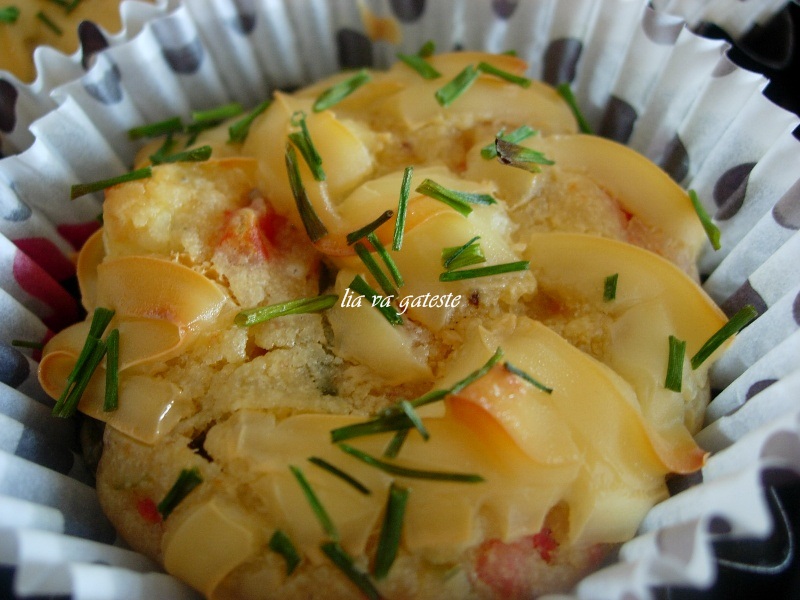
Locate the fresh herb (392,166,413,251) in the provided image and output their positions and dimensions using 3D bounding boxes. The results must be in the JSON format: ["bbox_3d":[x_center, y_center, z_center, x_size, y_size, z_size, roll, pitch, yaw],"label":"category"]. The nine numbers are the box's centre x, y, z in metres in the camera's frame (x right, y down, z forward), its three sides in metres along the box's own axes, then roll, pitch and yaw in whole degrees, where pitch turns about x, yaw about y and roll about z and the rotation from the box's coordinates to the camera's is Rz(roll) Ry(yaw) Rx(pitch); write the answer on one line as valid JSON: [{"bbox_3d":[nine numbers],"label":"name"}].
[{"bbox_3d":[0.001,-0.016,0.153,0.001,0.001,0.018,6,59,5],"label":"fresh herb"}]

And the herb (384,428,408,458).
[{"bbox_3d":[0.000,0.020,0.124,0.002,0.001,0.005,23,57,19],"label":"herb"}]

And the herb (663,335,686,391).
[{"bbox_3d":[0.036,0.008,0.116,0.002,0.001,0.008,23,57,-10],"label":"herb"}]

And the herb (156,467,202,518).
[{"bbox_3d":[-0.027,0.024,0.108,0.002,0.001,0.006,33,73,20],"label":"herb"}]

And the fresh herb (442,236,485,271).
[{"bbox_3d":[0.009,-0.006,0.124,0.006,0.002,0.004,-12,58,-7],"label":"fresh herb"}]

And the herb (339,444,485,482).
[{"bbox_3d":[0.001,0.020,0.107,0.018,0.001,0.002,12,66,6],"label":"herb"}]

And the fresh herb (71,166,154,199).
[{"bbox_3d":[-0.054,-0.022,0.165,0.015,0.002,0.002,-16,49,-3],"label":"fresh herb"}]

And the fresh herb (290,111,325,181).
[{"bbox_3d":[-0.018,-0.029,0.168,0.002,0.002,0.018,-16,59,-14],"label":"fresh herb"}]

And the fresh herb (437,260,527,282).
[{"bbox_3d":[0.012,-0.004,0.123,0.013,0.001,0.001,-10,62,-7],"label":"fresh herb"}]

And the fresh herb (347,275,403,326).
[{"bbox_3d":[-0.003,0.000,0.120,0.002,0.001,0.008,-41,74,-14],"label":"fresh herb"}]

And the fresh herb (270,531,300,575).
[{"bbox_3d":[-0.013,0.029,0.102,0.002,0.001,0.005,-25,65,-6],"label":"fresh herb"}]

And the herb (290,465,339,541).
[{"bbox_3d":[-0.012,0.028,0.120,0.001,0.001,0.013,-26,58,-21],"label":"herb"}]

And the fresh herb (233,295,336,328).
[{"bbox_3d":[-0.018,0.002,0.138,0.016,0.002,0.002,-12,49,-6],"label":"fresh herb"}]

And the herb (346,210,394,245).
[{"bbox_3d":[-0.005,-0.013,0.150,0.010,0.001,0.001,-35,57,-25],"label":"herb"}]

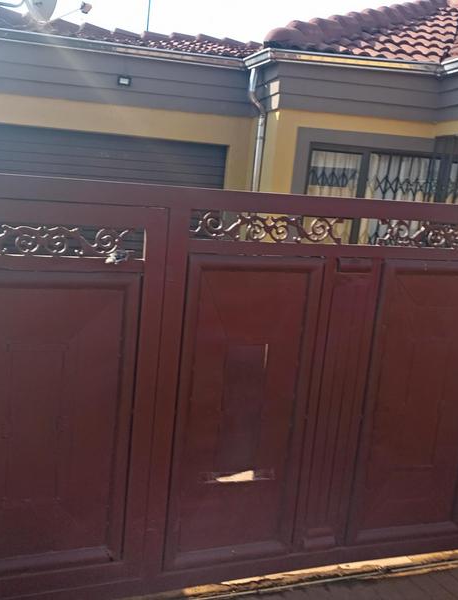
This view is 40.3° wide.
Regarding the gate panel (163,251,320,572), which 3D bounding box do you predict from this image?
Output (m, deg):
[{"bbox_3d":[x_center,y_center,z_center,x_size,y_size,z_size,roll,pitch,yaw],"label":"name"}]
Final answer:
[{"bbox_3d":[0.072,0.460,2.510,0.570,1.270,0.050,1,9,-19],"label":"gate panel"}]

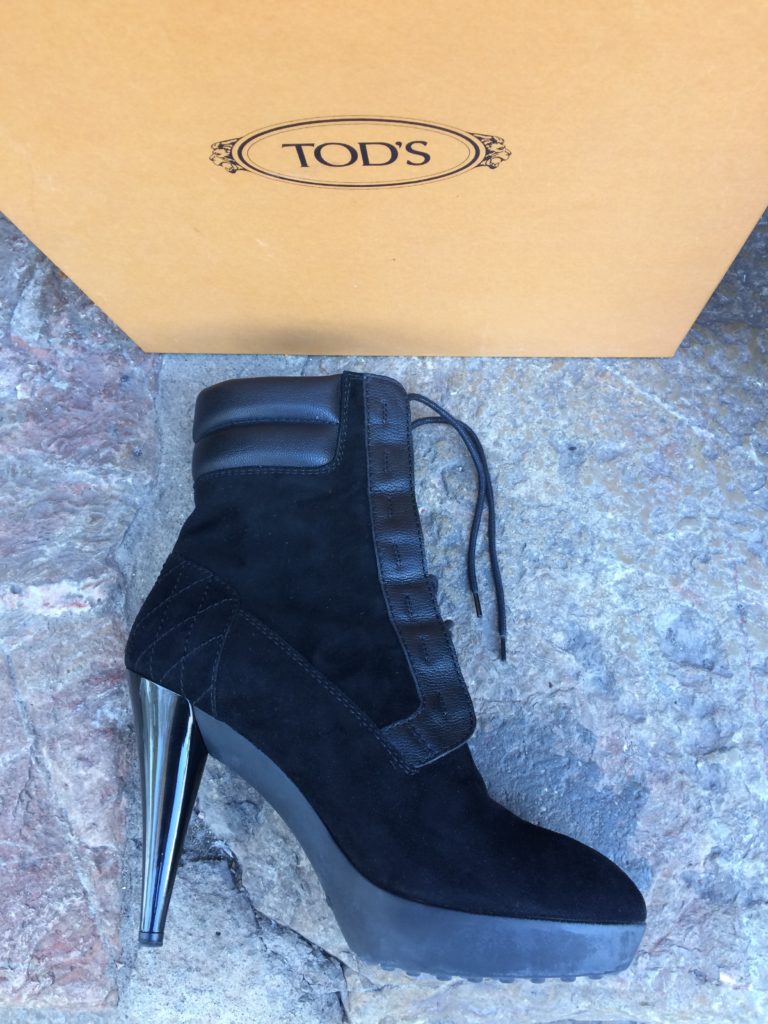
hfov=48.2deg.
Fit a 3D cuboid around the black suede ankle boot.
[{"bbox_3d":[-0.003,0.066,0.382,0.233,0.090,0.249,1,80,6],"label":"black suede ankle boot"}]

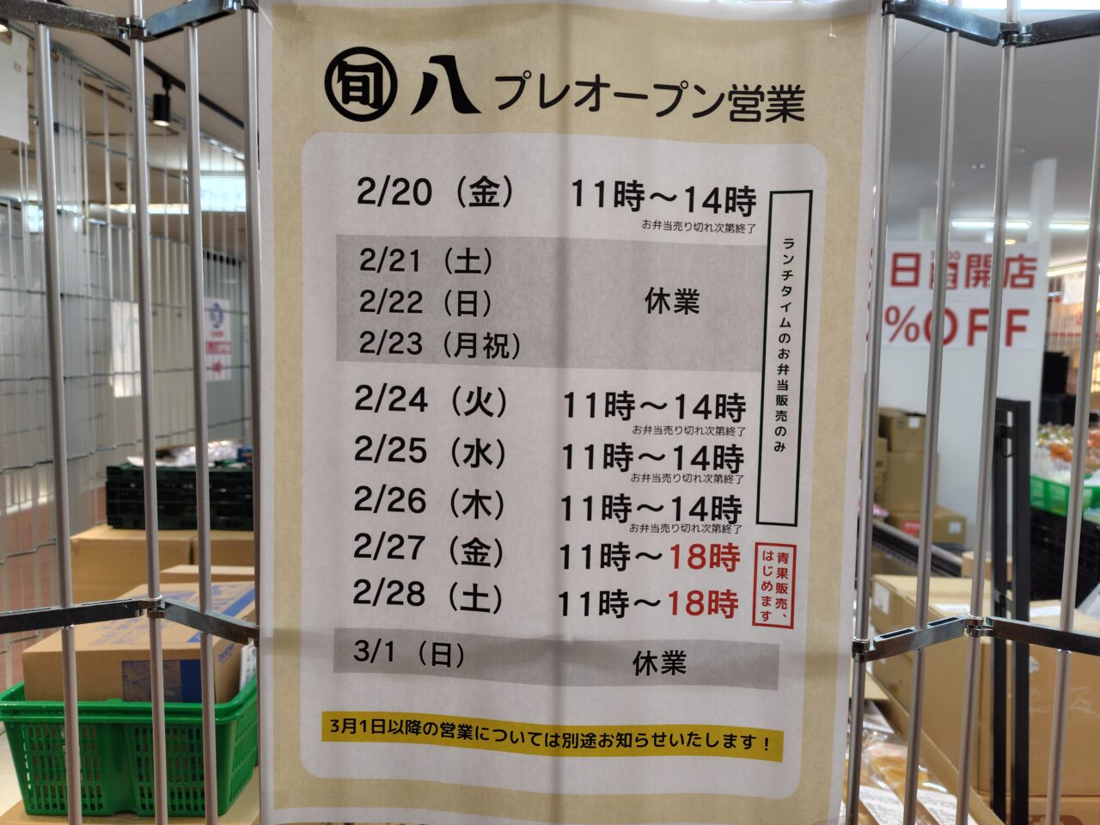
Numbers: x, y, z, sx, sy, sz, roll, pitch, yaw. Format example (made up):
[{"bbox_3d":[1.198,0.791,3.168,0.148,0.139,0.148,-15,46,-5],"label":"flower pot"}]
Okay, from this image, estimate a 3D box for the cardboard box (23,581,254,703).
[{"bbox_3d":[-0.733,0.513,1.431,0.310,0.251,0.391,-1,3,-3],"label":"cardboard box"}]

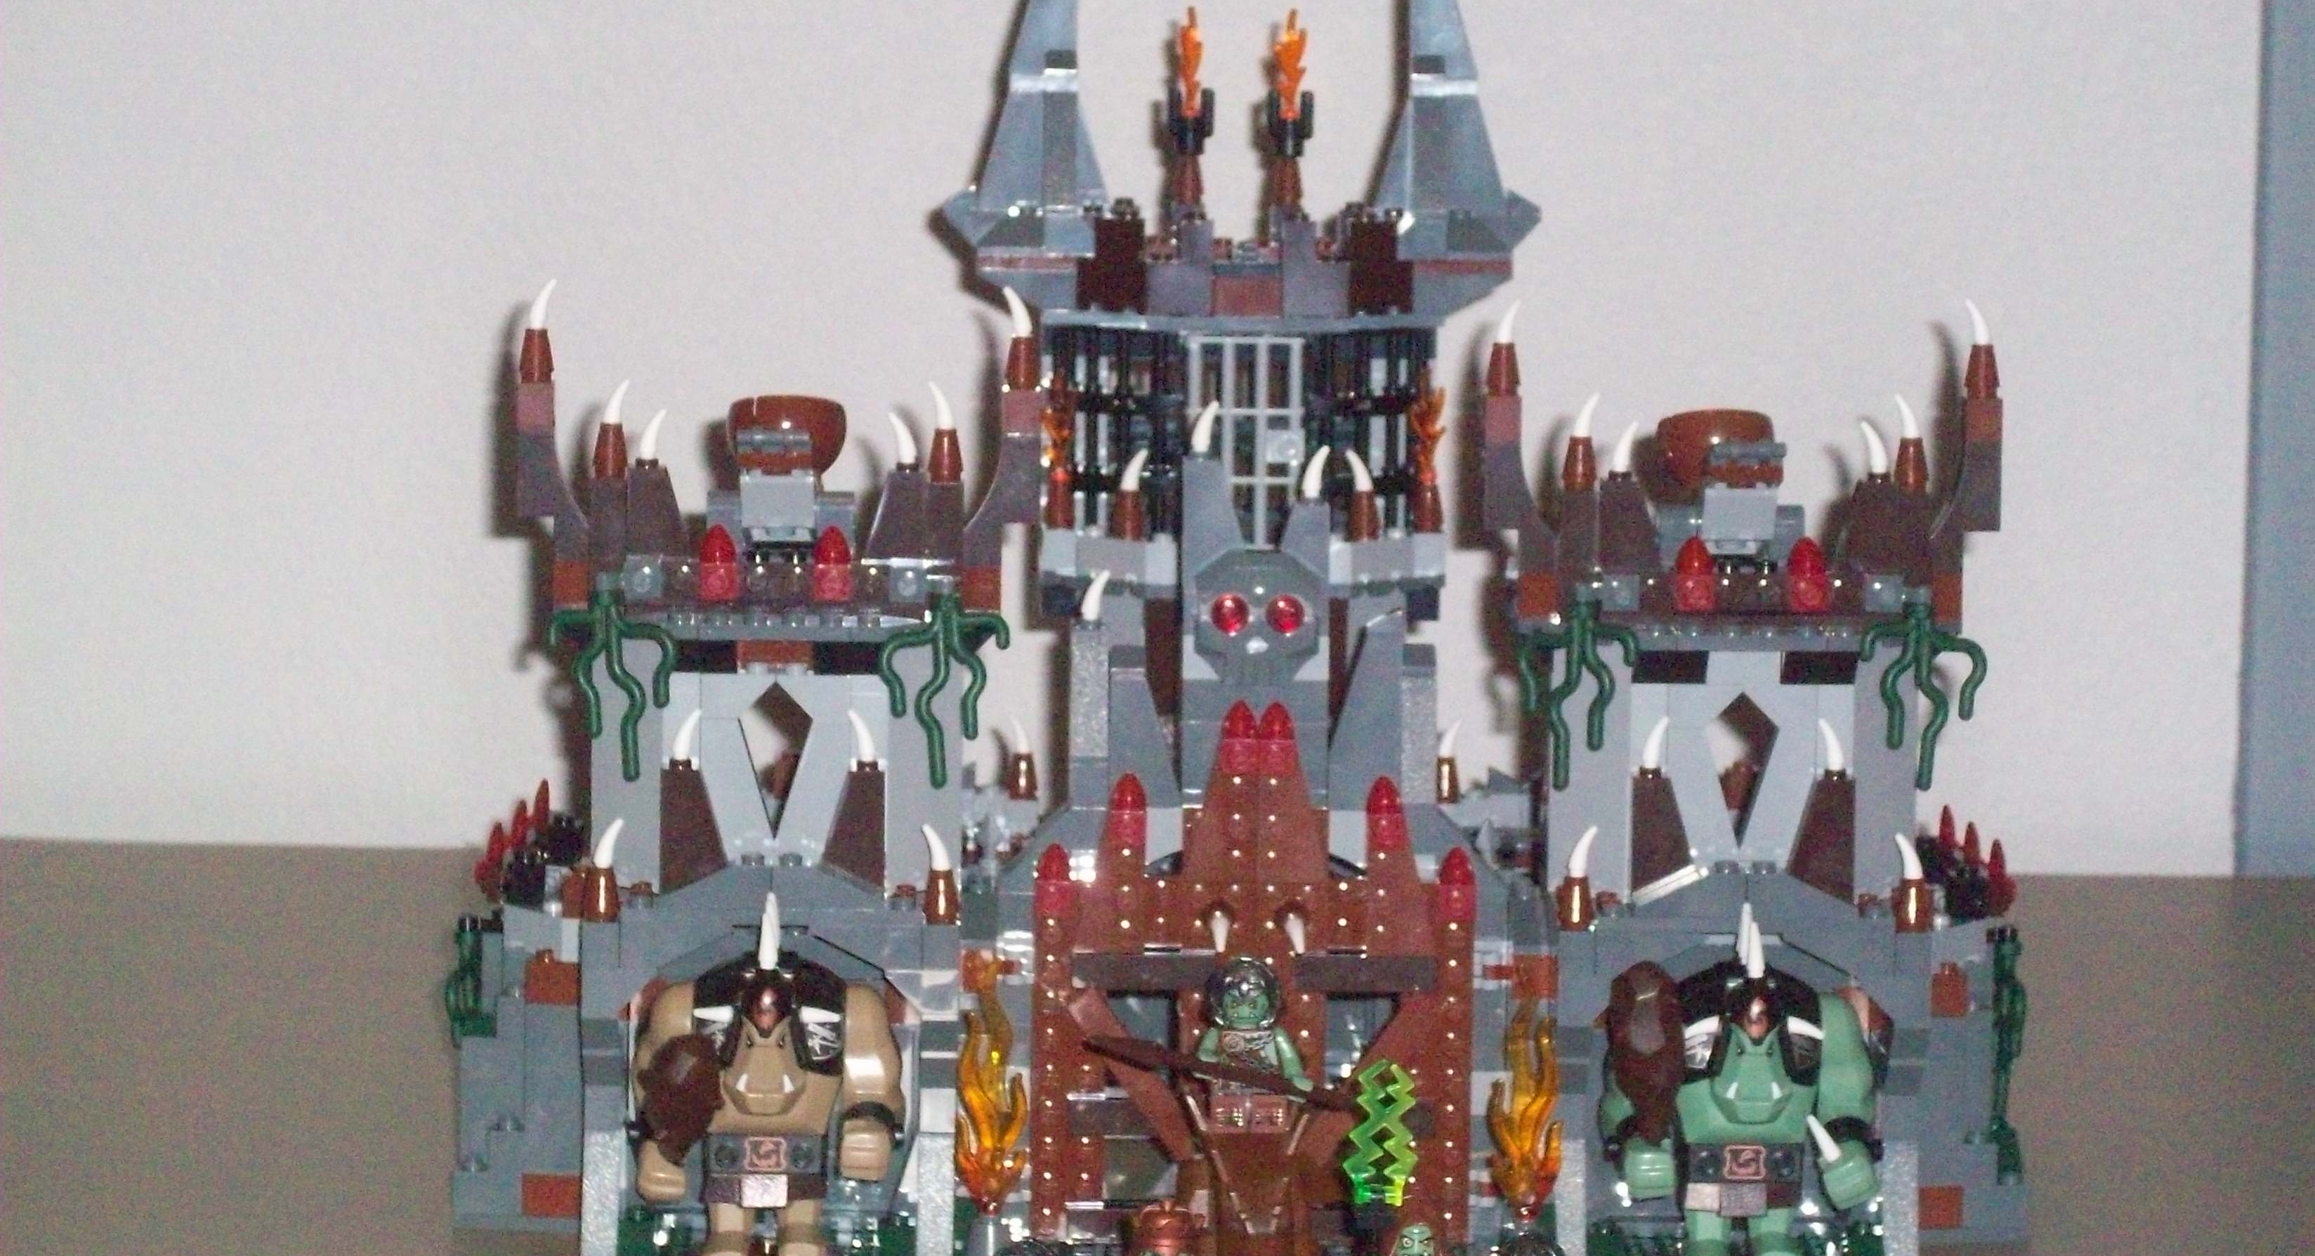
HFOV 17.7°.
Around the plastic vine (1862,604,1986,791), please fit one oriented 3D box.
[{"bbox_3d":[0.164,0.015,1.588,0.028,0.041,0.014,0,9,-5],"label":"plastic vine"}]

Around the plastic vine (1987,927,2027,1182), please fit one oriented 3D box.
[{"bbox_3d":[0.191,0.096,1.667,0.009,0.056,0.014,1,9,3],"label":"plastic vine"}]

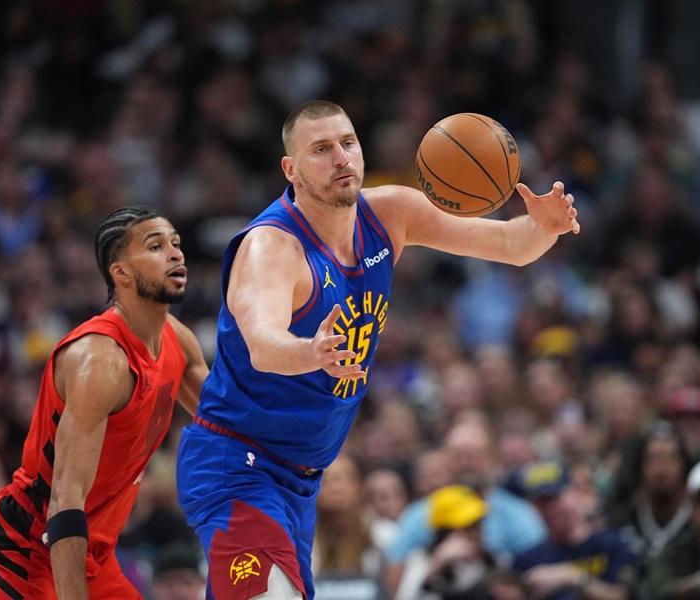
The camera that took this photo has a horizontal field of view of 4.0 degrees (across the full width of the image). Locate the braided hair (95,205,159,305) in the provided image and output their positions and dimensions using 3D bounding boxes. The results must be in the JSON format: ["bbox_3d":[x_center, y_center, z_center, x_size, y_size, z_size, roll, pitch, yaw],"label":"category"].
[{"bbox_3d":[-0.517,-0.106,23.220,0.190,0.215,0.170,0,0,30],"label":"braided hair"}]

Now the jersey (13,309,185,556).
[{"bbox_3d":[-0.589,0.313,23.250,0.290,0.580,0.420,29,15,30],"label":"jersey"}]

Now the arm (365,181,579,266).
[{"bbox_3d":[0.279,-0.176,22.960,0.560,0.200,0.240,0,0,32],"label":"arm"}]

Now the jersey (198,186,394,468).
[{"bbox_3d":[-0.123,0.063,23.020,0.330,0.630,0.460,23,14,36],"label":"jersey"}]

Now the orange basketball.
[{"bbox_3d":[0.269,-0.308,22.800,0.240,0.240,0.240,0,0,0],"label":"orange basketball"}]

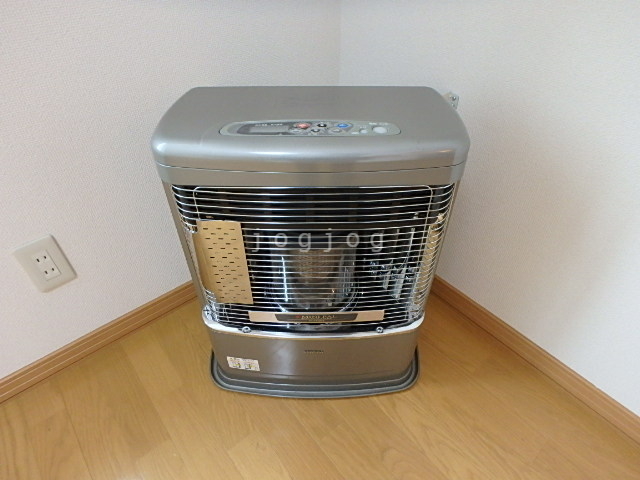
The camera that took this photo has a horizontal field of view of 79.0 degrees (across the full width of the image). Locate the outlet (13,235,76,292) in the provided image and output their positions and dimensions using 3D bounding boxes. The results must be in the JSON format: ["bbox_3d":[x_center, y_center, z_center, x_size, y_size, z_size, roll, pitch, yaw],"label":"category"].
[{"bbox_3d":[-0.548,0.052,0.780,0.070,0.119,0.009,-29,49,-28],"label":"outlet"}]

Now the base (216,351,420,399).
[{"bbox_3d":[-0.012,0.247,0.956,0.497,0.035,0.281,0,42,1],"label":"base"}]

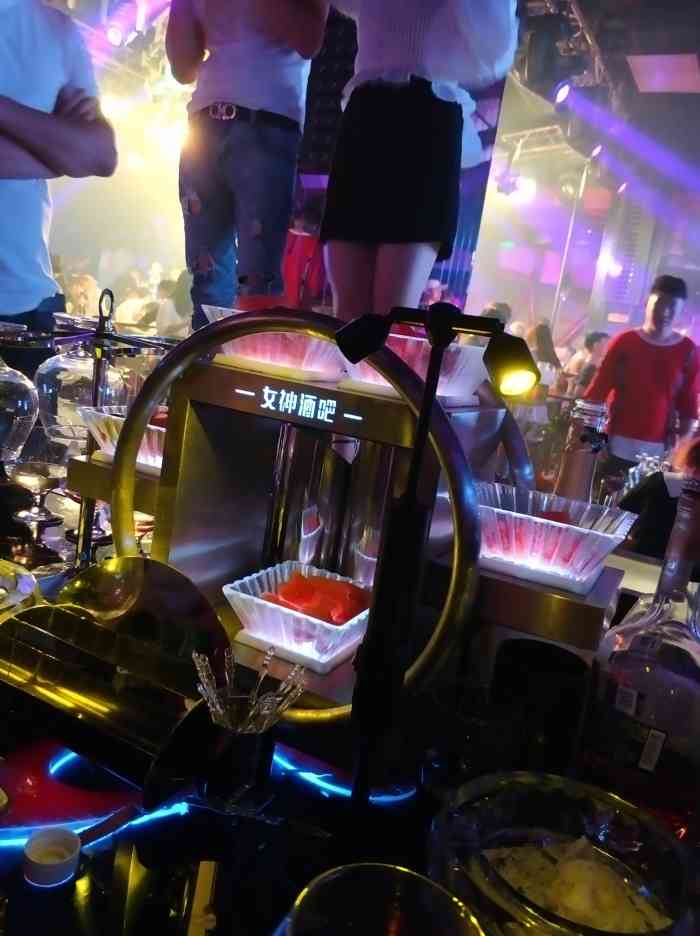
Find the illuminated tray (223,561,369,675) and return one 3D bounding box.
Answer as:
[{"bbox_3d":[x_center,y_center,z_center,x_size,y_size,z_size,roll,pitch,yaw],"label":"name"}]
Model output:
[{"bbox_3d":[-0.050,0.187,0.925,0.166,0.068,0.165,13,11,25],"label":"illuminated tray"}]

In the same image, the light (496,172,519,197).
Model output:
[{"bbox_3d":[1.944,-3.499,9.000,0.280,0.310,0.280,10,10,8],"label":"light"}]

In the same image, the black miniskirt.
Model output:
[{"bbox_3d":[0.108,-0.785,1.900,0.350,0.435,0.240,13,11,25],"label":"black miniskirt"}]

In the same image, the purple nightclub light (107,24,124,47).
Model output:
[{"bbox_3d":[-2.572,-4.755,8.000,0.220,0.270,0.240,5,10,-20],"label":"purple nightclub light"}]

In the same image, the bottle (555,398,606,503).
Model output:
[{"bbox_3d":[0.470,0.002,1.523,0.075,0.280,0.075,12,10,17],"label":"bottle"}]

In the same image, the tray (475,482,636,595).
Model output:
[{"bbox_3d":[0.215,0.076,0.801,0.166,0.068,0.165,13,11,25],"label":"tray"}]

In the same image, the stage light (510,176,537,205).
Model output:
[{"bbox_3d":[2.141,-3.425,9.000,0.340,0.340,0.340,10,10,9],"label":"stage light"}]

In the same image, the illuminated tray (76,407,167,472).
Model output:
[{"bbox_3d":[-0.260,-0.037,1.026,0.166,0.068,0.165,13,11,25],"label":"illuminated tray"}]

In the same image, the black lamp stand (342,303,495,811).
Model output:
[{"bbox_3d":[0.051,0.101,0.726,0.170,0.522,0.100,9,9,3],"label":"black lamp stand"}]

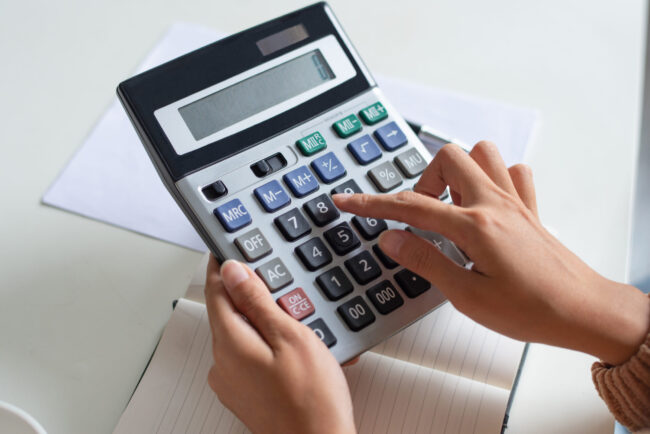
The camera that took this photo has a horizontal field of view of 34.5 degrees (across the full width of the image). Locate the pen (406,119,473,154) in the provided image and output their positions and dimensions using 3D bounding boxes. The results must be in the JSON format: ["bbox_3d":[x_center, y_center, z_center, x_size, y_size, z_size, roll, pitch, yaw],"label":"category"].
[{"bbox_3d":[0.053,-0.069,0.759,0.142,0.011,0.010,25,53,20],"label":"pen"}]

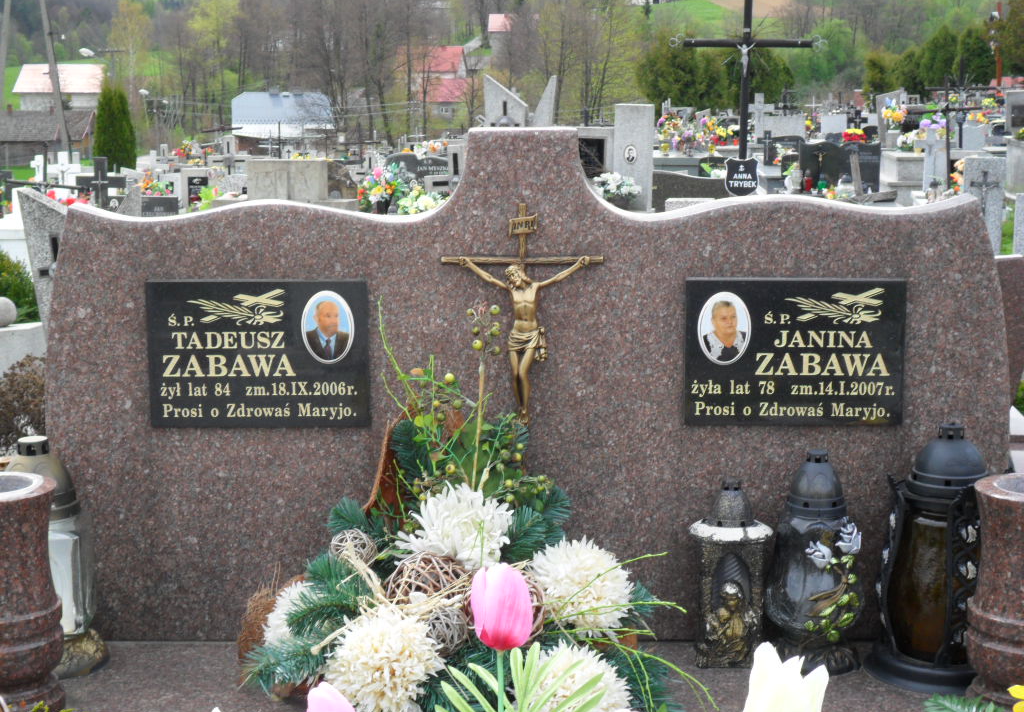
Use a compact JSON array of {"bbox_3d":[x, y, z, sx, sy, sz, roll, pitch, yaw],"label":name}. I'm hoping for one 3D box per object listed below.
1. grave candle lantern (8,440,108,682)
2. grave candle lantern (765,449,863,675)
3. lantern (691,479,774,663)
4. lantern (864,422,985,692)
[{"bbox_3d":[-0.639,0.262,2.501,0.165,0.304,0.160,0,10,0],"label":"grave candle lantern"},{"bbox_3d":[0.407,0.269,2.498,0.128,0.290,0.120,0,10,0],"label":"grave candle lantern"},{"bbox_3d":[0.296,0.287,2.517,0.113,0.248,0.108,0,10,0],"label":"lantern"},{"bbox_3d":[0.576,0.251,2.476,0.200,0.334,0.200,0,10,0],"label":"lantern"}]

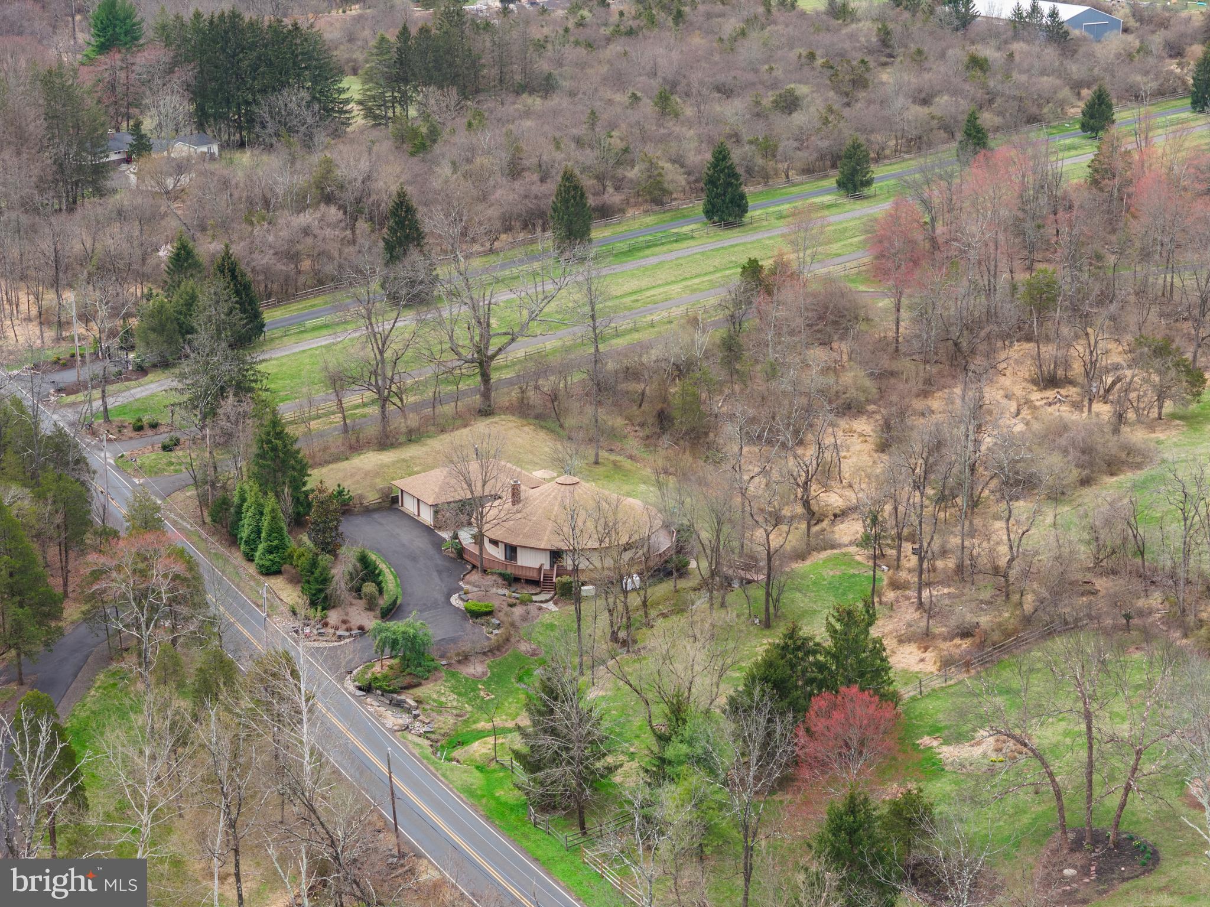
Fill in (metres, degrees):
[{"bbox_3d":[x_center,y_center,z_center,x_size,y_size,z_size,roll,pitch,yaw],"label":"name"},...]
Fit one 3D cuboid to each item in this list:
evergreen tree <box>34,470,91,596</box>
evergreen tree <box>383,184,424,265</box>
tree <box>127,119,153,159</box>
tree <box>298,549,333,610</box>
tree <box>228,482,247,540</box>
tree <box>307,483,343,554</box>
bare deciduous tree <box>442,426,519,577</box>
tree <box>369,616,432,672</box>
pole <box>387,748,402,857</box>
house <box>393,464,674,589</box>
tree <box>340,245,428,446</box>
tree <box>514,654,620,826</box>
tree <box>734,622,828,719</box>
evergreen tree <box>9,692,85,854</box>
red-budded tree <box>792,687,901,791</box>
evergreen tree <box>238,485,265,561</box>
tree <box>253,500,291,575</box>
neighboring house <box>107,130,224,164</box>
[{"bbox_3d":[-49.984,7.391,224.933,5.300,12.200,5.300,-4,17,-13],"label":"evergreen tree"},{"bbox_3d":[-27.260,-28.720,335.970,7.000,16.000,7.000,0,17,0],"label":"evergreen tree"},{"bbox_3d":[-85.422,-57.739,449.016,4.690,7.770,4.690,-3,17,-10],"label":"tree"},{"bbox_3d":[-26.280,11.354,223.235,3.190,5.580,3.190,-2,17,-7],"label":"tree"},{"bbox_3d":[-35.790,5.300,239.350,2.300,6.000,2.300,0,17,0],"label":"tree"},{"bbox_3d":[-27.269,6.125,237.716,3.490,7.250,3.490,-2,17,-7],"label":"tree"},{"bbox_3d":[-12.110,4.640,239.230,7.490,15.060,7.110,0,17,0],"label":"bare deciduous tree"},{"bbox_3d":[-17.530,16.040,209.860,5.400,4.400,5.000,0,17,0],"label":"tree"},{"bbox_3d":[-15.940,26.380,184.740,0.320,8.880,0.320,-3,17,1],"label":"pole"},{"bbox_3d":[-6.711,4.492,241.663,20.260,8.100,31.910,-10,19,-30],"label":"house"},{"bbox_3d":[-25.010,-12.130,277.140,9.850,23.300,9.360,0,17,0],"label":"tree"},{"bbox_3d":[-3.020,20.860,182.350,8.000,12.000,7.700,0,17,0],"label":"tree"},{"bbox_3d":[13.990,18.410,190.410,7.500,11.300,7.300,0,17,0],"label":"tree"},{"bbox_3d":[-39.392,22.759,172.179,5.320,13.170,5.320,-4,17,-13],"label":"evergreen tree"},{"bbox_3d":[18.330,21.360,185.170,8.000,8.500,7.600,0,17,0],"label":"red-budded tree"},{"bbox_3d":[-35.820,6.680,248.190,2.880,7.980,2.880,0,17,0],"label":"evergreen tree"},{"bbox_3d":[-33.280,7.960,244.650,3.690,7.580,3.690,0,17,0],"label":"tree"},{"bbox_3d":[-82.052,-56.651,449.683,21.500,5.300,12.000,-9,19,-29],"label":"neighboring house"}]

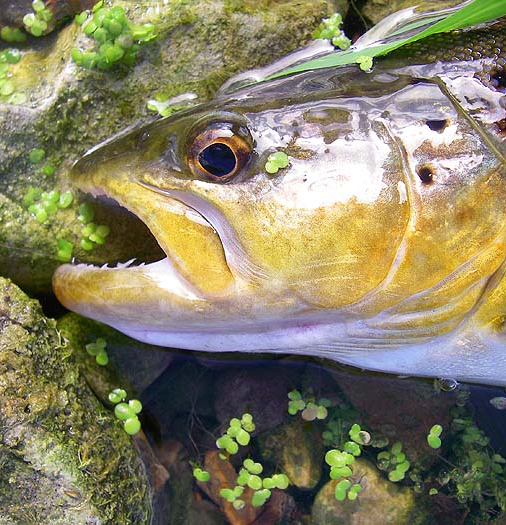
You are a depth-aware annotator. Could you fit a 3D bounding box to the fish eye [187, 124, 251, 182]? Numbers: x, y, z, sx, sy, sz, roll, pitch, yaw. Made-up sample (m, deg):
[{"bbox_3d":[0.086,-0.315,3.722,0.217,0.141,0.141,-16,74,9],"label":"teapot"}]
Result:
[{"bbox_3d":[-0.010,-0.032,0.225,0.018,0.012,0.017,3,92,7],"label":"fish eye"}]

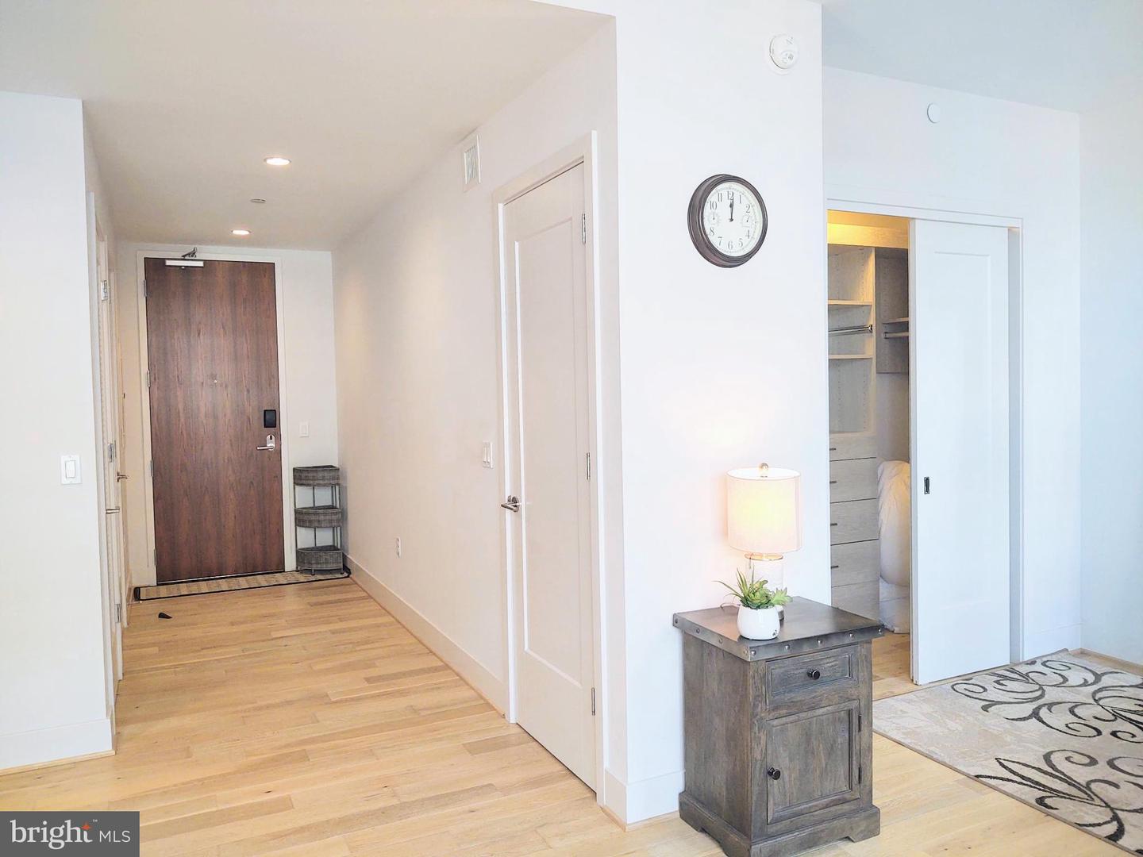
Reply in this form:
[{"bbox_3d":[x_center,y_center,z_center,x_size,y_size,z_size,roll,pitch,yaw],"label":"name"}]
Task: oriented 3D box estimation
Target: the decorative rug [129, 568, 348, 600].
[{"bbox_3d":[-2.486,1.151,6.759,1.475,0.015,0.480,-2,2,-28],"label":"decorative rug"}]

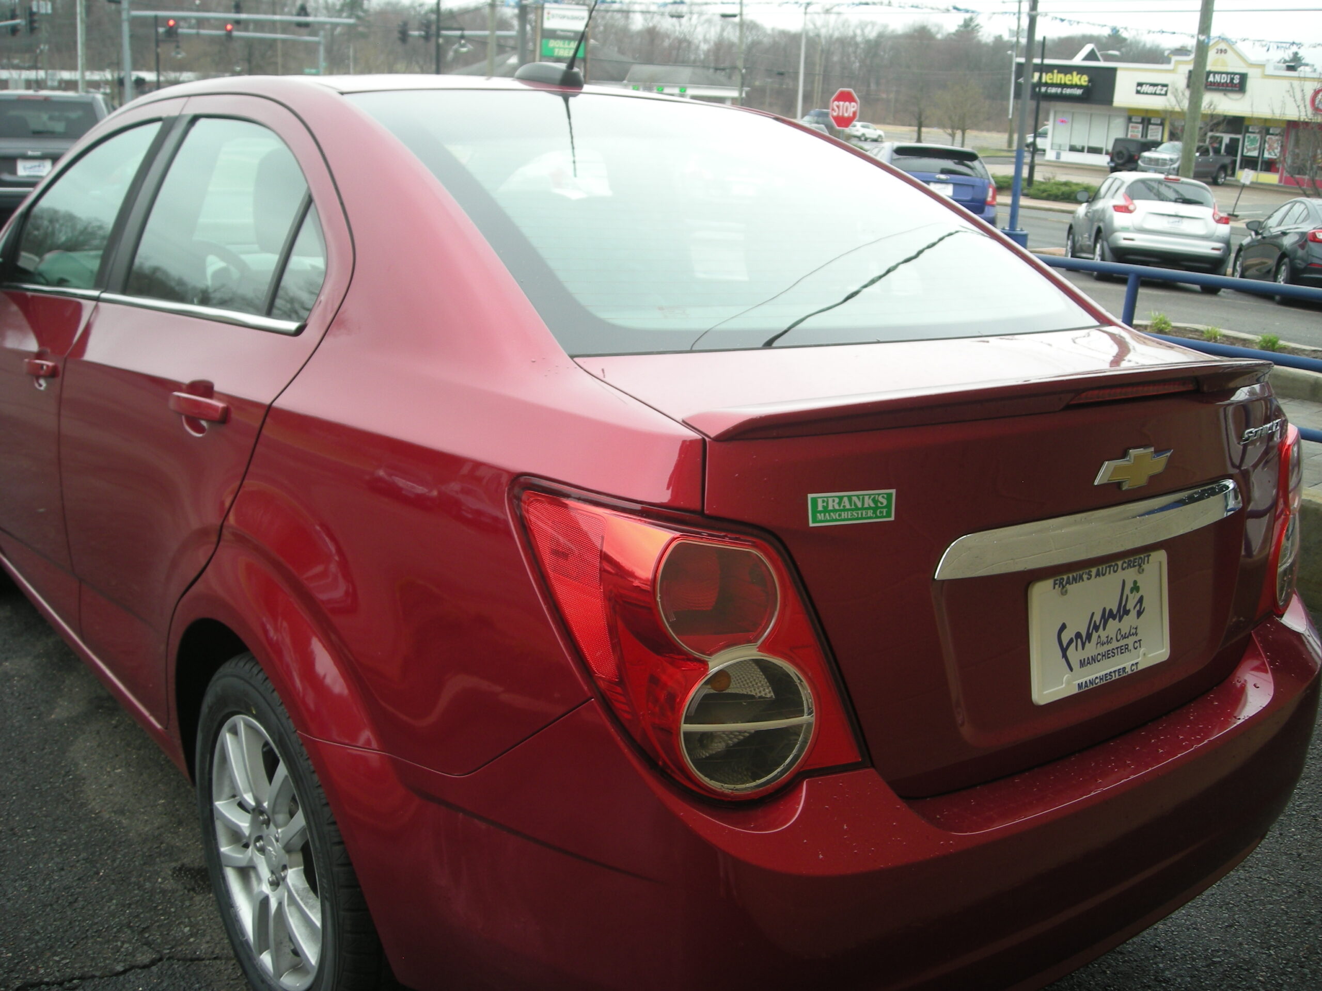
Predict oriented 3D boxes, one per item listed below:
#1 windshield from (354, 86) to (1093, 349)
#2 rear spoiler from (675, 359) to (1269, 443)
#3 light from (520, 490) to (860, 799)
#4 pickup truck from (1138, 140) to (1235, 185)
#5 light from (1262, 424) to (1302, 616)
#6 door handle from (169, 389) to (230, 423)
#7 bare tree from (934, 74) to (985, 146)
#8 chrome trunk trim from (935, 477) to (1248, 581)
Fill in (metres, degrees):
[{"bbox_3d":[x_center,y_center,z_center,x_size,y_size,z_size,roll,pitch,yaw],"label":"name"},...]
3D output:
[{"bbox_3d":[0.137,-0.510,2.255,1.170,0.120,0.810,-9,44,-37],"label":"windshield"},{"bbox_3d":[0.545,-0.148,1.788,1.230,0.066,0.165,-9,16,-37],"label":"rear spoiler"},{"bbox_3d":[0.051,0.159,1.485,0.369,0.329,0.186,-5,15,-27],"label":"light"},{"bbox_3d":[26.128,-16.571,66.500,5.890,1.920,2.060,-8,17,-37],"label":"pickup truck"},{"bbox_3d":[1.016,0.013,2.215,0.186,0.329,0.369,13,17,41],"label":"light"},{"bbox_3d":[-0.685,-0.135,1.989,0.045,0.035,0.190,-9,16,-37],"label":"door handle"},{"bbox_3d":[22.369,-28.860,100.000,3.650,5.250,3.500,4,13,11],"label":"bare tree"},{"bbox_3d":[0.602,0.038,1.750,0.675,0.068,0.060,-9,16,-37],"label":"chrome trunk trim"}]

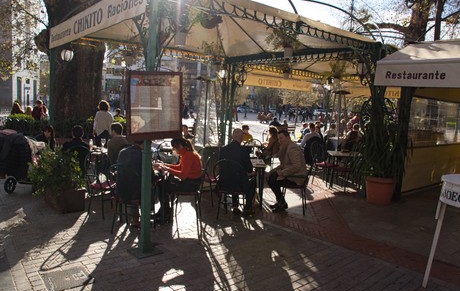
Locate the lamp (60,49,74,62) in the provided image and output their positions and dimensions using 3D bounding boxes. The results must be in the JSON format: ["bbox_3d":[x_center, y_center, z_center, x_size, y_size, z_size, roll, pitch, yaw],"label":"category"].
[{"bbox_3d":[-3.061,-1.695,6.500,0.270,0.280,0.270,-3,8,-41],"label":"lamp"}]

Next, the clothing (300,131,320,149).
[{"bbox_3d":[2.251,-0.083,9.531,0.500,0.600,0.400,1,6,-20],"label":"clothing"}]

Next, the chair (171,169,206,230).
[{"bbox_3d":[-0.573,0.652,4.776,0.520,0.880,0.470,3,6,0],"label":"chair"}]

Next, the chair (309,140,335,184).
[{"bbox_3d":[2.120,0.420,7.832,0.500,0.900,0.440,5,7,15],"label":"chair"}]

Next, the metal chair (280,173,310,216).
[{"bbox_3d":[1.019,0.644,5.621,0.520,0.880,0.470,4,6,10],"label":"metal chair"}]

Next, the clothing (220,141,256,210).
[{"bbox_3d":[0.114,0.468,5.250,0.520,1.050,0.620,4,6,12],"label":"clothing"}]

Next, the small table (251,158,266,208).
[{"bbox_3d":[0.218,0.646,5.897,0.720,0.740,0.720,3,6,0],"label":"small table"}]

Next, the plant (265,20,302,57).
[{"bbox_3d":[0.787,-1.515,4.957,0.540,0.530,0.480,4,6,8],"label":"plant"}]

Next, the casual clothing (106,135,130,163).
[{"bbox_3d":[-1.752,0.163,5.463,0.480,0.600,0.320,-1,8,-32],"label":"casual clothing"}]

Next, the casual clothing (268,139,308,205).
[{"bbox_3d":[0.929,0.424,5.480,0.680,1.060,0.500,3,6,4],"label":"casual clothing"}]

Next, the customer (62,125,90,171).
[{"bbox_3d":[-2.491,0.272,5.600,0.500,1.230,0.750,2,6,-3],"label":"customer"}]

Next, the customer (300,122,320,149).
[{"bbox_3d":[2.046,0.121,8.655,0.500,1.300,0.750,5,7,12],"label":"customer"}]

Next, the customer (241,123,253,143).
[{"bbox_3d":[0.356,0.086,8.561,0.460,1.200,0.700,4,6,5],"label":"customer"}]

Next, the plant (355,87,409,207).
[{"bbox_3d":[2.735,-0.007,6.422,0.950,2.130,0.850,6,7,20],"label":"plant"}]

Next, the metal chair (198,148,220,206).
[{"bbox_3d":[-0.310,0.516,5.745,0.450,0.900,0.520,1,7,-17],"label":"metal chair"}]

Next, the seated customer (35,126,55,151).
[{"bbox_3d":[-3.270,0.213,6.150,0.480,1.160,0.700,-2,7,-34],"label":"seated customer"}]

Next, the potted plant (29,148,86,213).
[{"bbox_3d":[-2.561,0.471,5.181,0.820,0.860,0.750,0,7,-30],"label":"potted plant"}]

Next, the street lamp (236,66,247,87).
[{"bbox_3d":[0.337,-1.969,9.848,0.300,0.580,0.300,3,6,0],"label":"street lamp"}]

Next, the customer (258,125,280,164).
[{"bbox_3d":[0.820,0.265,6.900,0.680,1.260,0.460,3,6,4],"label":"customer"}]

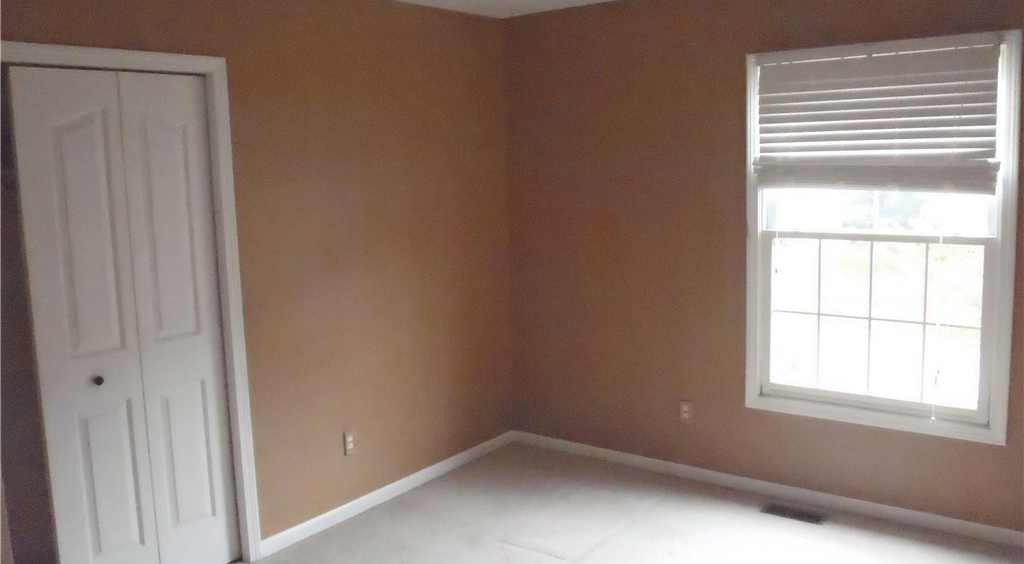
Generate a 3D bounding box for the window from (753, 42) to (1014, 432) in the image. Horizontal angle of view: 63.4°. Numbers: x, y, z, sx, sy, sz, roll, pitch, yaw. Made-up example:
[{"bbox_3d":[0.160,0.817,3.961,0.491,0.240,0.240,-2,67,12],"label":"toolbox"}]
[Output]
[{"bbox_3d":[1.573,-0.183,3.638,1.098,1.664,0.120,5,11,37],"label":"window"}]

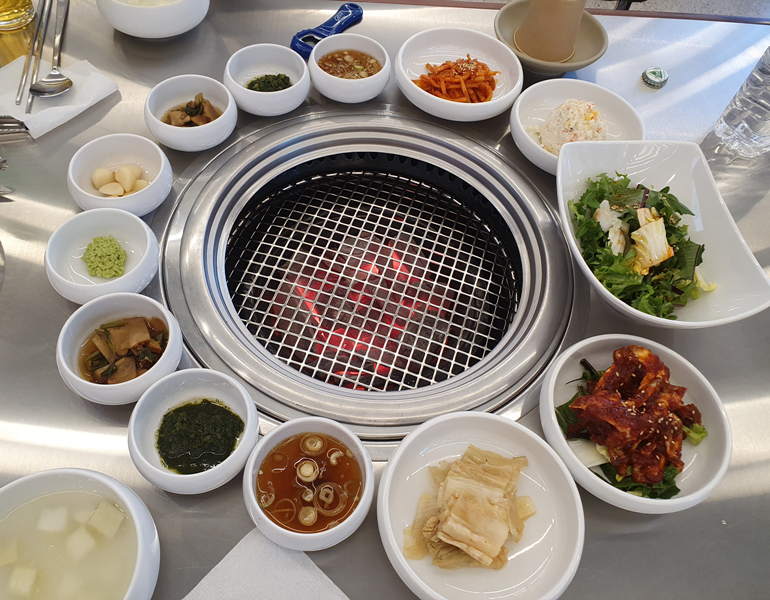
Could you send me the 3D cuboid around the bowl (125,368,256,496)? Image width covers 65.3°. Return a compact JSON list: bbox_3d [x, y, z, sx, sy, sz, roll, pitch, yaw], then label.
[{"bbox_3d":[-0.134,0.093,0.427,0.088,0.038,0.088,2,57,-3],"label":"bowl"}]

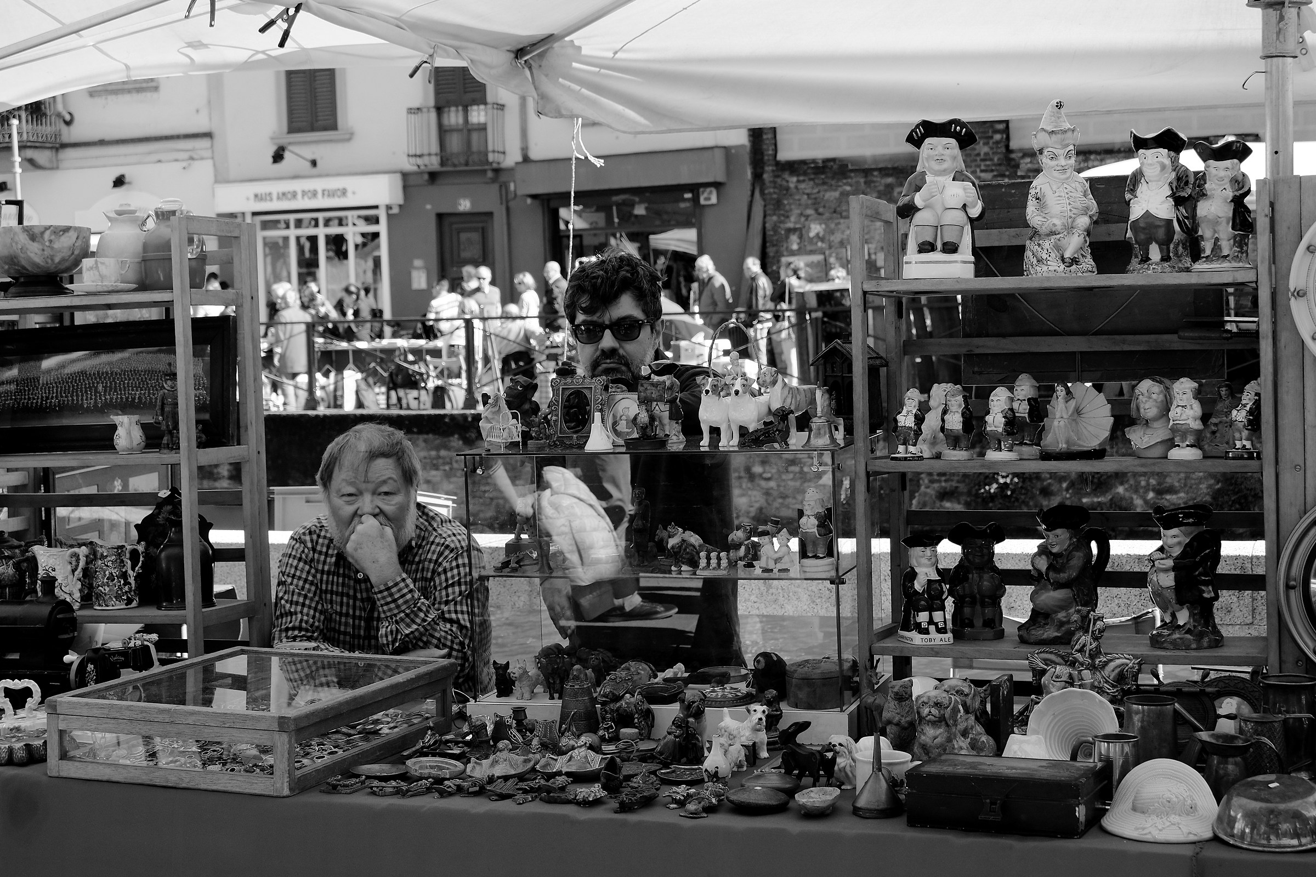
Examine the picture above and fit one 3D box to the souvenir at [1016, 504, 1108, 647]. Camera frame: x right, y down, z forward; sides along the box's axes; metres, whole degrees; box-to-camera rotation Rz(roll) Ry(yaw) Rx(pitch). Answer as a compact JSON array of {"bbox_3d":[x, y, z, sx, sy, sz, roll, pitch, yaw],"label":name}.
[{"bbox_3d":[0.700,0.236,3.656,0.148,0.241,0.112,-3,3,-28],"label":"souvenir"}]

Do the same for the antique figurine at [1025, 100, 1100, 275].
[{"bbox_3d":[0.684,-0.424,3.592,0.127,0.297,0.130,-1,3,7],"label":"antique figurine"}]

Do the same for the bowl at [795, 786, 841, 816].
[{"bbox_3d":[0.225,0.512,2.990,0.064,0.027,0.066,-2,3,0],"label":"bowl"}]

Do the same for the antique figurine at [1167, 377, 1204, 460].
[{"bbox_3d":[0.885,-0.035,3.559,0.057,0.137,0.060,0,2,27],"label":"antique figurine"}]

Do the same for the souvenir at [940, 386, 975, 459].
[{"bbox_3d":[0.519,-0.028,3.682,0.055,0.130,0.055,-1,2,19],"label":"souvenir"}]

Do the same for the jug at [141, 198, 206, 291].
[{"bbox_3d":[-1.002,-0.397,4.371,0.150,0.197,0.132,-1,2,22],"label":"jug"}]

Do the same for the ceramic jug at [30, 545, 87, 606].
[{"bbox_3d":[-1.180,0.273,4.173,0.106,0.124,0.074,-1,3,8],"label":"ceramic jug"}]

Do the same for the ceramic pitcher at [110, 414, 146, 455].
[{"bbox_3d":[-1.007,-0.008,4.027,0.078,0.076,0.062,-4,4,-30],"label":"ceramic pitcher"}]

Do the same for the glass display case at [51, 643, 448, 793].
[{"bbox_3d":[-0.641,0.449,3.421,0.437,0.119,0.508,0,4,24],"label":"glass display case"}]

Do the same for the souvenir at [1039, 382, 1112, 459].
[{"bbox_3d":[0.715,-0.032,3.621,0.127,0.133,0.060,-1,2,16],"label":"souvenir"}]

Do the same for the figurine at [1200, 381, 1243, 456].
[{"bbox_3d":[0.975,-0.035,3.671,0.073,0.126,0.070,-1,2,18],"label":"figurine"}]

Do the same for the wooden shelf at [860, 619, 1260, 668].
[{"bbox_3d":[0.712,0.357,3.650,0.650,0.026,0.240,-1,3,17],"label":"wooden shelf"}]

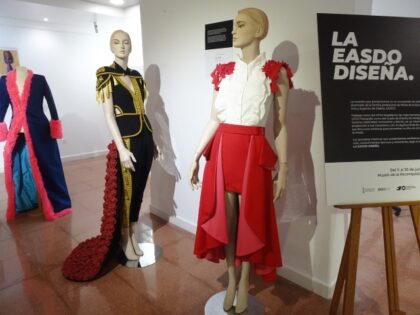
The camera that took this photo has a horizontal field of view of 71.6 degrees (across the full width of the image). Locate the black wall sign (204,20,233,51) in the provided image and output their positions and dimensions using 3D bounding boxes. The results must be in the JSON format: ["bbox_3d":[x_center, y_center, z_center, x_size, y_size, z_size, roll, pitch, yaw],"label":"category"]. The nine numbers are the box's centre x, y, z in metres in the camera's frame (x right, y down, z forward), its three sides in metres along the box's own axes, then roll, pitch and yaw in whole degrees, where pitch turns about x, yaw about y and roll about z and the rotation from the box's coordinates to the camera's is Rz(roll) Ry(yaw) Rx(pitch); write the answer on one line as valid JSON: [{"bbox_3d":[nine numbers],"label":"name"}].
[{"bbox_3d":[0.071,-0.966,2.313,0.293,0.197,0.010,12,17,43],"label":"black wall sign"}]

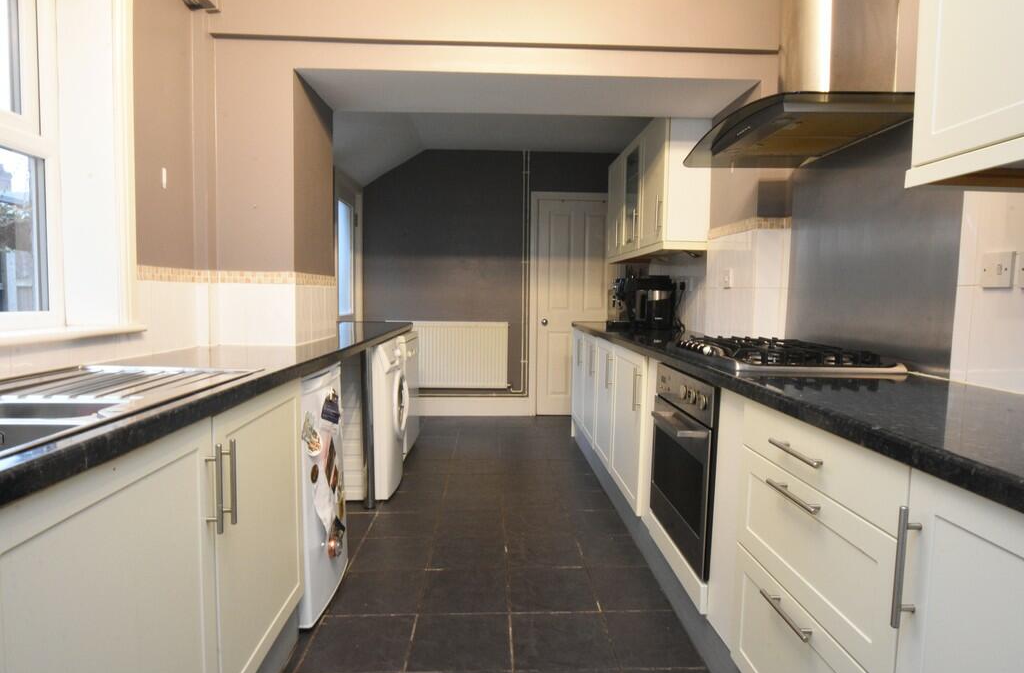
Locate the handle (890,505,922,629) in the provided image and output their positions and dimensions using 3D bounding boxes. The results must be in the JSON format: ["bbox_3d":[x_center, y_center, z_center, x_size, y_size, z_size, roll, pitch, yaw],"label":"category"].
[{"bbox_3d":[0.624,0.364,0.853,0.038,0.195,0.014,0,4,-2],"label":"handle"}]

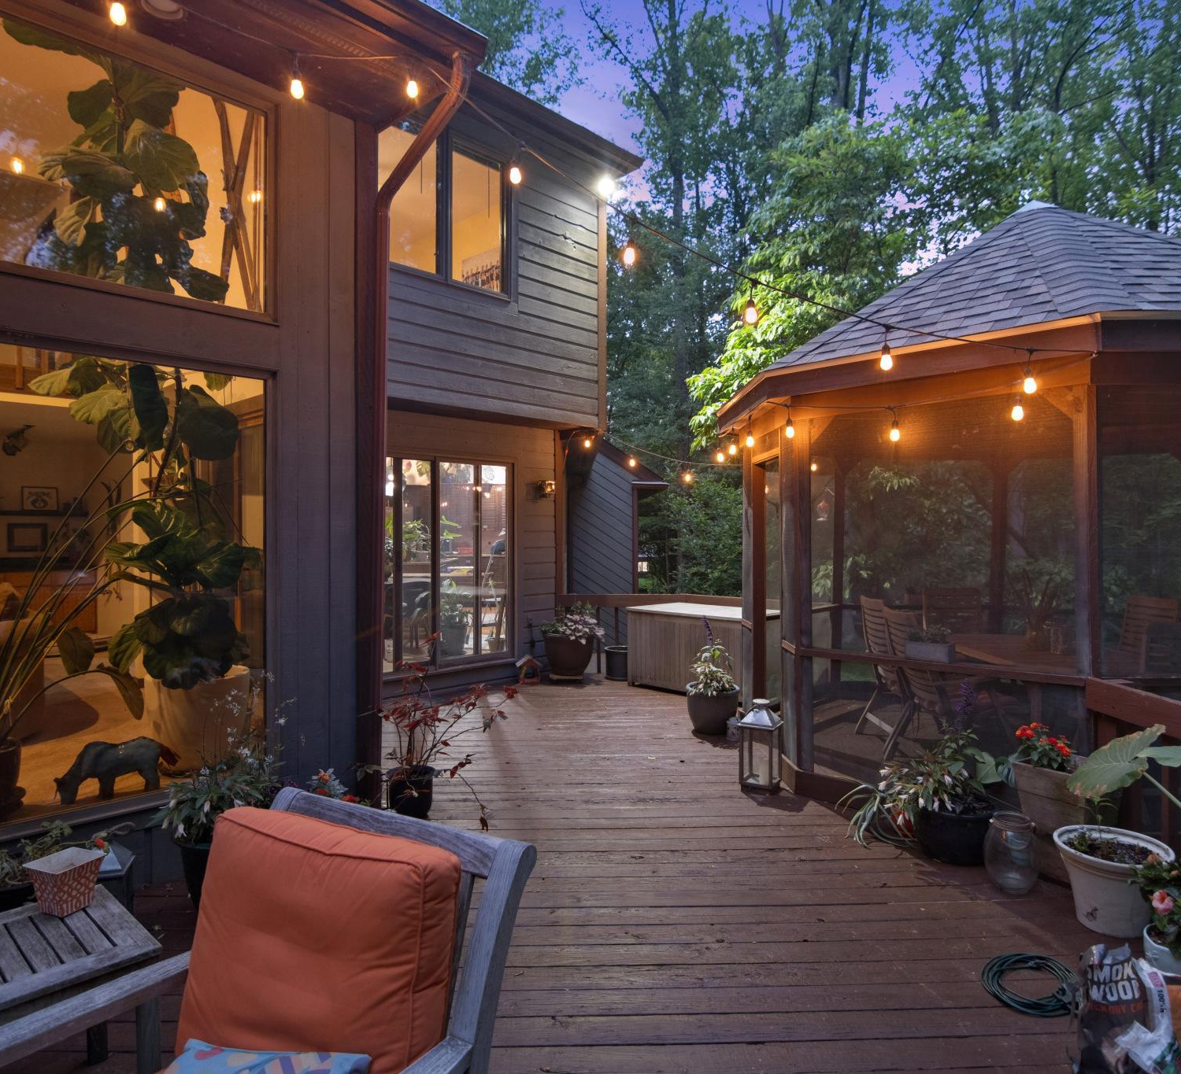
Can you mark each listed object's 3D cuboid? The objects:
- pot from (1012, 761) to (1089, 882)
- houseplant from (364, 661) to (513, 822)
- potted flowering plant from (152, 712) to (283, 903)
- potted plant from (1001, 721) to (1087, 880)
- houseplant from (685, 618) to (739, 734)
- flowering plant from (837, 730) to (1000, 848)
[{"bbox_3d":[2.180,1.297,3.500,0.340,0.510,0.320,0,0,-40],"label":"pot"},{"bbox_3d":[-0.840,1.130,4.220,0.790,0.850,0.680,0,0,-12],"label":"houseplant"},{"bbox_3d":[-1.570,1.150,3.200,0.500,0.800,0.480,0,0,-24],"label":"potted flowering plant"},{"bbox_3d":[2.170,1.197,3.500,0.360,0.710,0.340,0,0,-40],"label":"potted plant"},{"bbox_3d":[0.985,1.115,6.190,0.430,0.900,0.430,0,0,6],"label":"houseplant"},{"bbox_3d":[1.650,1.265,3.840,0.750,0.580,0.500,0,0,18],"label":"flowering plant"}]

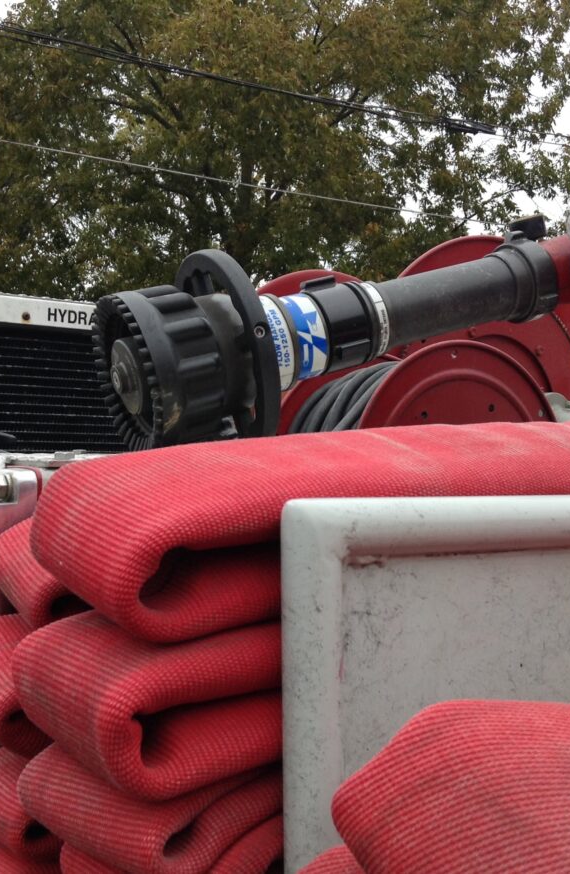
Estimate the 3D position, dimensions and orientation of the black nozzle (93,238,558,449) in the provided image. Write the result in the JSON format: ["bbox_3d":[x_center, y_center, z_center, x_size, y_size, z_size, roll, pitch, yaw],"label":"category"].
[{"bbox_3d":[0.059,-0.117,1.169,0.508,0.205,0.205,-16,6,-25],"label":"black nozzle"}]

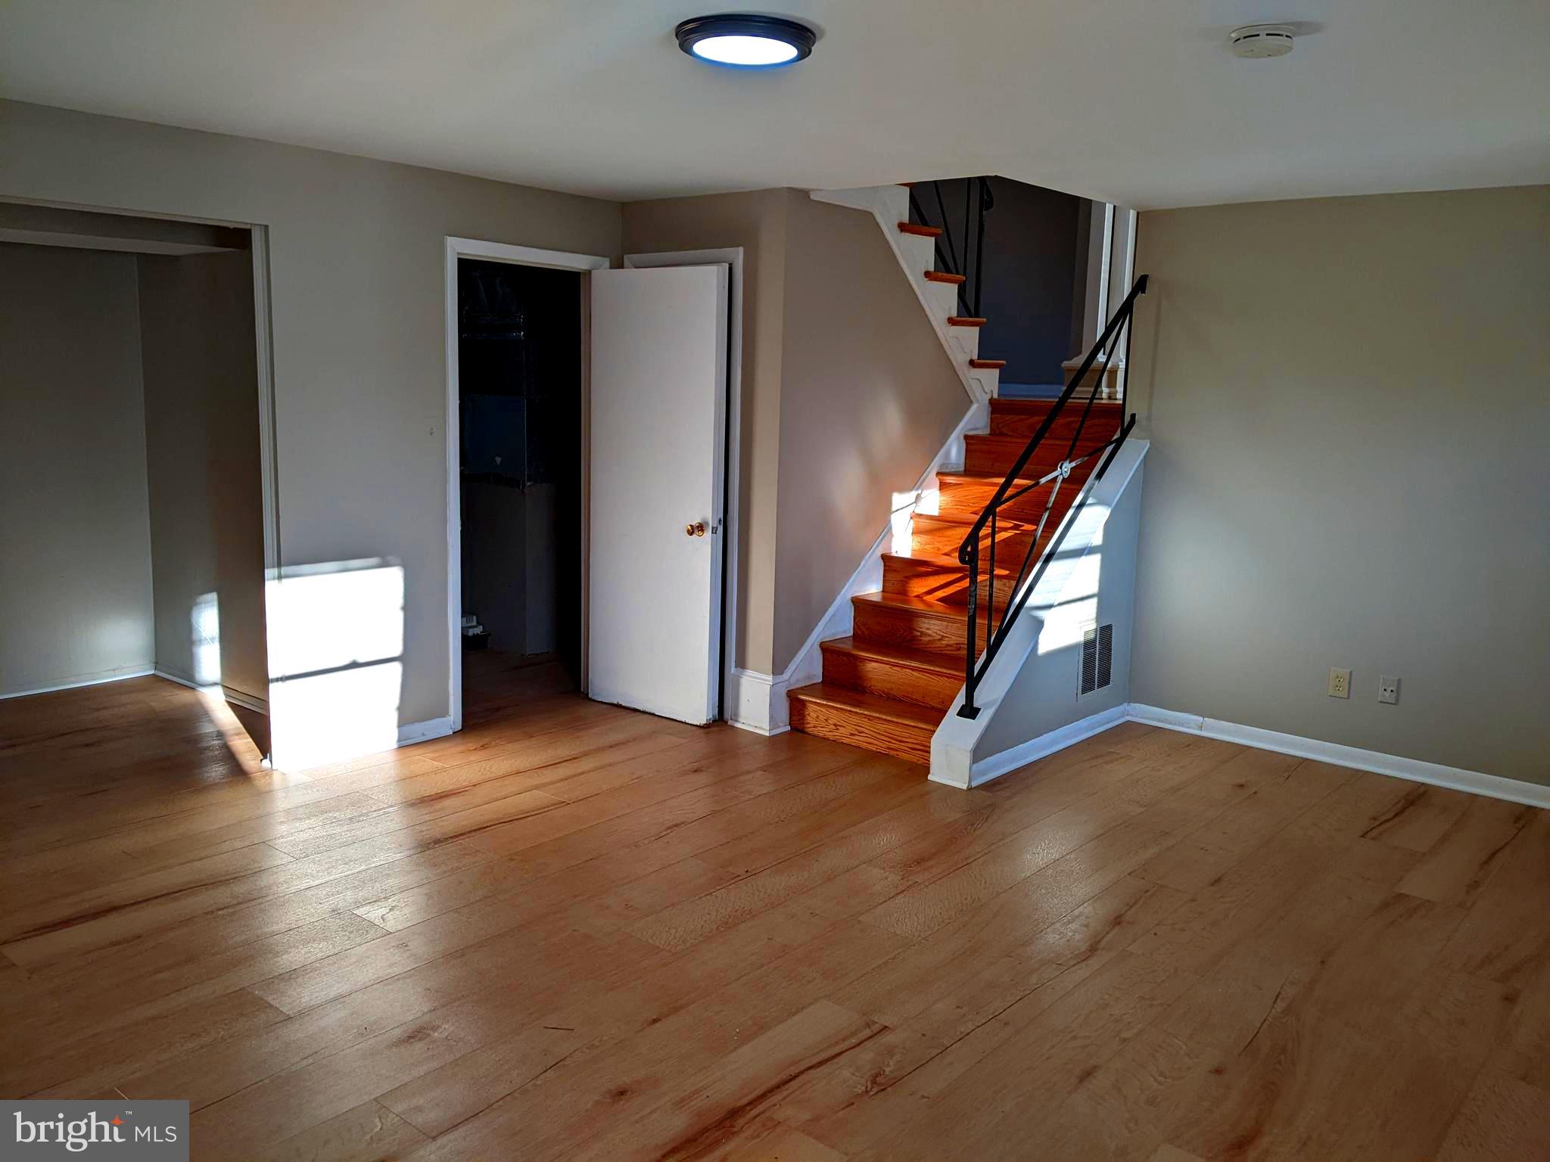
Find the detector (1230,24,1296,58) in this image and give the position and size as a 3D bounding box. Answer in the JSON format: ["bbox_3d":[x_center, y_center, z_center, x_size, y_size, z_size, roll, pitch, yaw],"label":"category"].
[{"bbox_3d":[1.108,-1.224,2.745,0.140,0.039,0.140,10,12,40],"label":"detector"}]

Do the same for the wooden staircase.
[{"bbox_3d":[0.877,-0.089,5.673,0.839,1.510,1.623,10,12,40],"label":"wooden staircase"}]

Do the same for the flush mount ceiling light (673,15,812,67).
[{"bbox_3d":[-0.070,-1.275,2.868,0.334,0.045,0.334,2,9,0],"label":"flush mount ceiling light"}]

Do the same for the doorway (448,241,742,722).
[{"bbox_3d":[-0.837,-0.381,5.302,0.784,2.109,0.982,10,12,40],"label":"doorway"}]

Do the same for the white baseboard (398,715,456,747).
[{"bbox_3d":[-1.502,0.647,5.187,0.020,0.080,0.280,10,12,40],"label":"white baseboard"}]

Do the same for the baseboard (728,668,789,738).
[{"bbox_3d":[-0.075,0.535,5.539,0.292,0.268,0.129,10,12,40],"label":"baseboard"}]

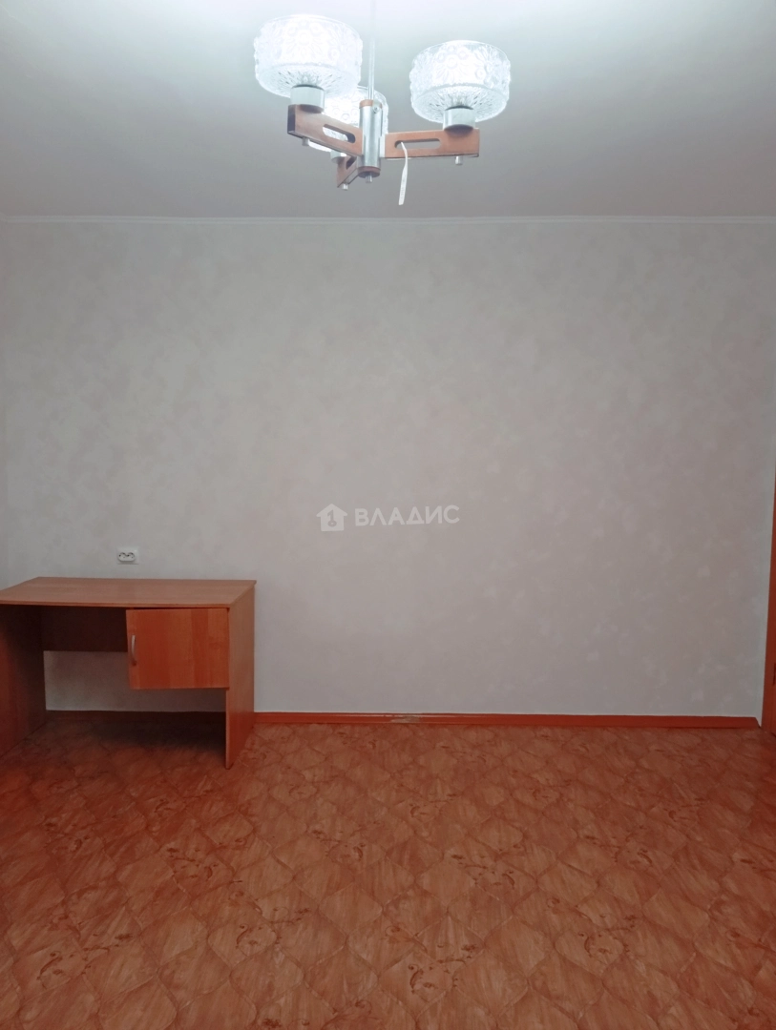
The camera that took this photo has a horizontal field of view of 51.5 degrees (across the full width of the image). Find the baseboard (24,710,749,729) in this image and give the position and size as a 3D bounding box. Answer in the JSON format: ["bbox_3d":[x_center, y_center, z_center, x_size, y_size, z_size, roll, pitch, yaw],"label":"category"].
[{"bbox_3d":[0.027,1.053,4.153,3.750,0.055,0.027,0,5,1],"label":"baseboard"}]

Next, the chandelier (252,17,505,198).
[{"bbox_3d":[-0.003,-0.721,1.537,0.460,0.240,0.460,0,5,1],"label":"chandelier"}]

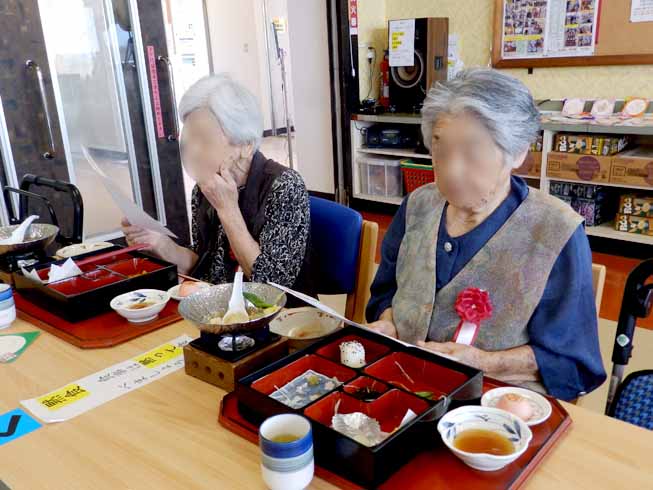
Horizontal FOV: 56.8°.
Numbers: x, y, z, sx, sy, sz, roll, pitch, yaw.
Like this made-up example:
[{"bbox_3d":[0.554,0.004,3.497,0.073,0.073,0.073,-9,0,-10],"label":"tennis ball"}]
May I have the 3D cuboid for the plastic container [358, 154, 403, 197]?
[{"bbox_3d":[0.527,-0.548,4.748,0.370,0.270,0.340,13,23,42],"label":"plastic container"}]

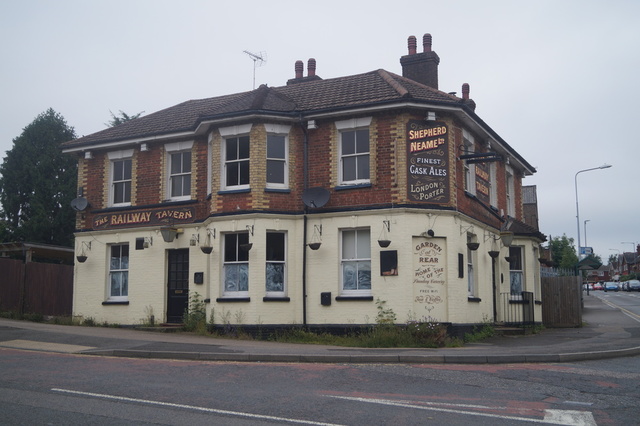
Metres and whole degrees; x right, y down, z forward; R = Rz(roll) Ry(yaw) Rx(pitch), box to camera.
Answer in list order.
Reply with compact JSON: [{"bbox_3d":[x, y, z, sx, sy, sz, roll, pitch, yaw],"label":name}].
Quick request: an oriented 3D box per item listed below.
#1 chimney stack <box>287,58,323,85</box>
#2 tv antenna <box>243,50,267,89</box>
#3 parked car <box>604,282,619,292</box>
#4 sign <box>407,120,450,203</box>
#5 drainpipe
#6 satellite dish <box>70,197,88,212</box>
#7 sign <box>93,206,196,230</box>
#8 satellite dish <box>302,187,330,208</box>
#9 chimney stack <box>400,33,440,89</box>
[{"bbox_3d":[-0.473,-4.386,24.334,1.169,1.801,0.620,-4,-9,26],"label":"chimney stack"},{"bbox_3d":[-2.245,-4.985,23.689,0.420,1.441,1.178,-6,-10,35],"label":"tv antenna"},{"bbox_3d":[42.048,10.721,99.845,1.800,1.500,4.100,-4,-9,24],"label":"parked car"},{"bbox_3d":[2.868,-1.367,18.266,1.216,2.197,0.040,3,-9,-18],"label":"sign"},{"bbox_3d":[-0.448,0.156,18.682,0.110,5.737,0.250,-4,-9,26],"label":"drainpipe"},{"bbox_3d":[-7.695,-0.272,22.187,0.540,0.430,0.370,-2,-8,10],"label":"satellite dish"},{"bbox_3d":[-5.487,0.177,21.345,4.015,0.402,0.050,-4,-9,26],"label":"sign"},{"bbox_3d":[-0.093,-0.419,18.386,0.730,0.560,0.460,-2,-8,14],"label":"satellite dish"},{"bbox_3d":[3.274,-4.783,22.534,1.126,1.920,0.620,-4,-9,26],"label":"chimney stack"}]

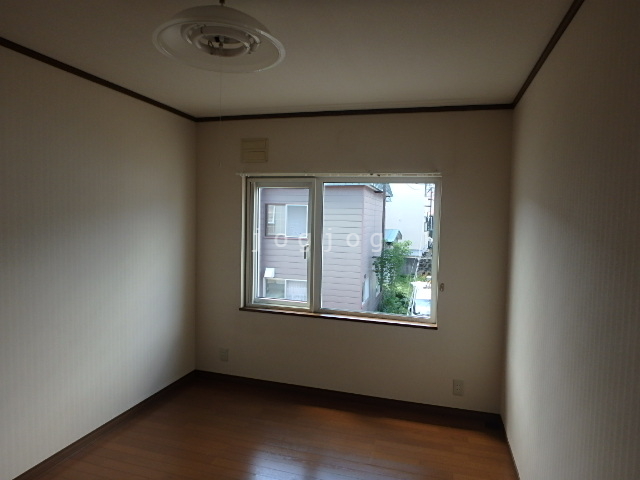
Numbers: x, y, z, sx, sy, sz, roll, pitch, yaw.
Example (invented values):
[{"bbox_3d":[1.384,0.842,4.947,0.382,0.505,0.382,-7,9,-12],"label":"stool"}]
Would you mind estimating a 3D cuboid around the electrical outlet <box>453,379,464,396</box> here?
[{"bbox_3d":[1.053,1.124,2.950,0.072,0.119,0.010,2,3,17],"label":"electrical outlet"}]

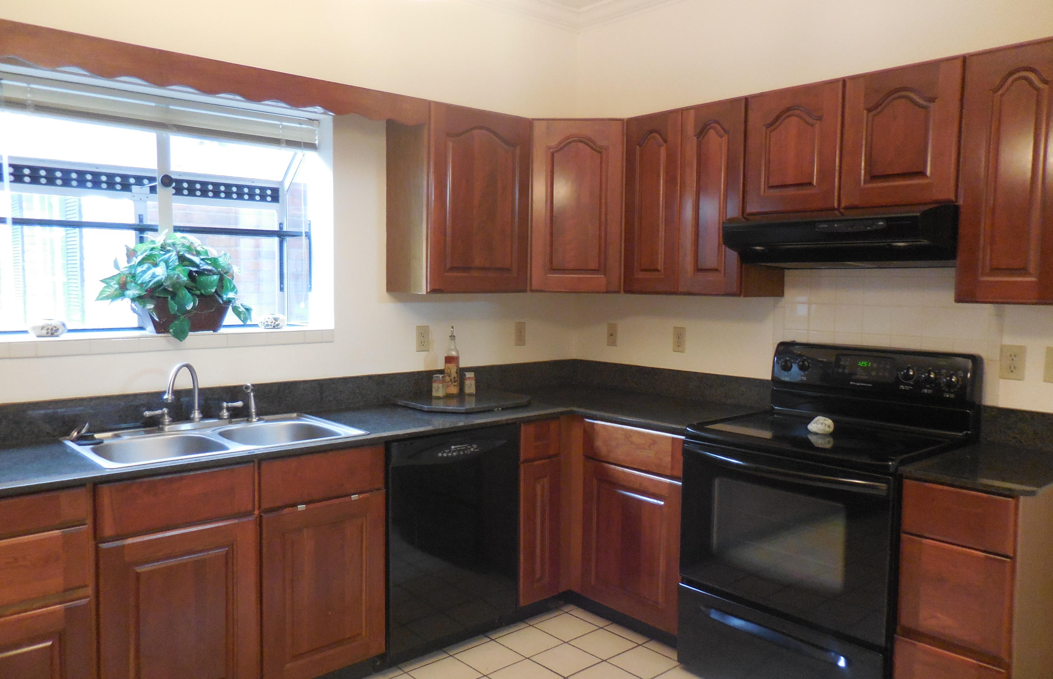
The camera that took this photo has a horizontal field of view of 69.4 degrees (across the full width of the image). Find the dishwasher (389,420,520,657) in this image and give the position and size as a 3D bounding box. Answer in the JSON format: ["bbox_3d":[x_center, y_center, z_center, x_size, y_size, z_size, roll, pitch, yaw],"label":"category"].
[{"bbox_3d":[-0.454,0.740,3.098,0.611,0.830,0.615,-3,5,-41],"label":"dishwasher"}]

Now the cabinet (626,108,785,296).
[{"bbox_3d":[0.748,-0.568,3.248,0.332,0.759,0.612,-3,5,-41],"label":"cabinet"}]

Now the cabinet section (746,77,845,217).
[{"bbox_3d":[1.089,-0.693,2.889,0.320,0.447,0.381,-2,5,-42],"label":"cabinet section"}]

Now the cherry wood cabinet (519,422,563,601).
[{"bbox_3d":[-0.134,0.695,3.374,0.245,0.770,0.610,-3,5,-41],"label":"cherry wood cabinet"}]

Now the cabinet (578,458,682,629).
[{"bbox_3d":[0.627,0.793,3.212,0.600,0.585,0.540,-3,5,-41],"label":"cabinet"}]

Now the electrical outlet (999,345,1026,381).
[{"bbox_3d":[1.614,0.076,2.526,0.010,0.114,0.074,-3,5,-41],"label":"electrical outlet"}]

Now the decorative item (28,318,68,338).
[{"bbox_3d":[-1.683,-0.038,2.682,0.120,0.062,0.100,-3,5,-41],"label":"decorative item"}]

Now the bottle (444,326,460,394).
[{"bbox_3d":[-0.328,0.093,3.398,0.066,0.310,0.066,1,4,0],"label":"bottle"}]

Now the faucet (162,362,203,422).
[{"bbox_3d":[-1.175,0.189,2.610,0.055,0.222,0.228,1,4,3],"label":"faucet"}]

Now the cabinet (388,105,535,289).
[{"bbox_3d":[-0.288,-0.588,3.347,0.548,0.759,0.332,-3,5,-41],"label":"cabinet"}]

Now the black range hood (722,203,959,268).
[{"bbox_3d":[1.150,-0.352,2.703,0.450,0.185,0.764,-3,5,-41],"label":"black range hood"}]

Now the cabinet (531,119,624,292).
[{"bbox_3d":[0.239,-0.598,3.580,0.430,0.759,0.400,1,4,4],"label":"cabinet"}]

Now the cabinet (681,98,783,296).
[{"bbox_3d":[0.848,-0.559,3.132,0.332,0.759,0.304,-3,5,-41],"label":"cabinet"}]

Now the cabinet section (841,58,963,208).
[{"bbox_3d":[1.343,-0.671,2.605,0.320,0.447,0.381,-2,5,-42],"label":"cabinet section"}]

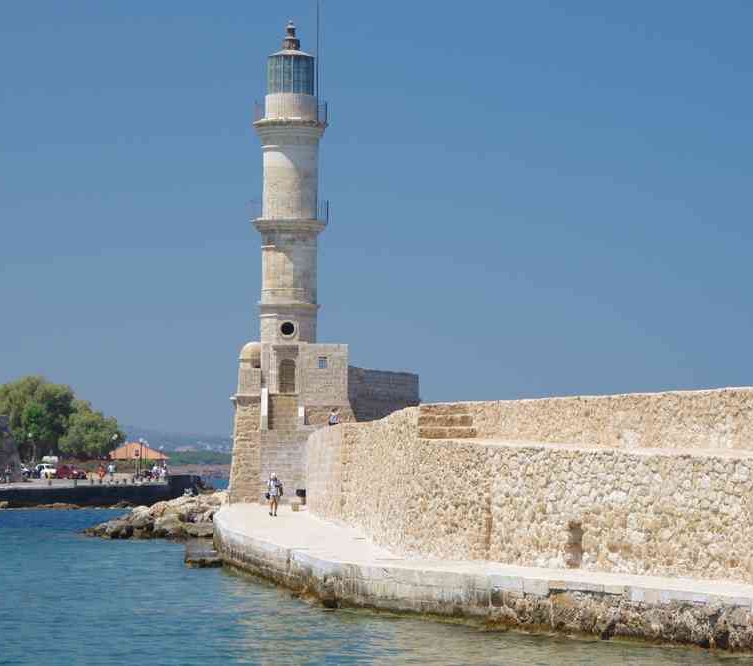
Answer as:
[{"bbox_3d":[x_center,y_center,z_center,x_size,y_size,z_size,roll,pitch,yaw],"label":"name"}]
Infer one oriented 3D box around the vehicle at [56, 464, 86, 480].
[{"bbox_3d":[-30.683,13.955,325.000,1.650,1.470,3.800,2,-3,-40],"label":"vehicle"}]

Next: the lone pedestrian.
[{"bbox_3d":[-4.053,6.433,129.000,0.640,1.730,0.420,0,-2,-4],"label":"lone pedestrian"}]

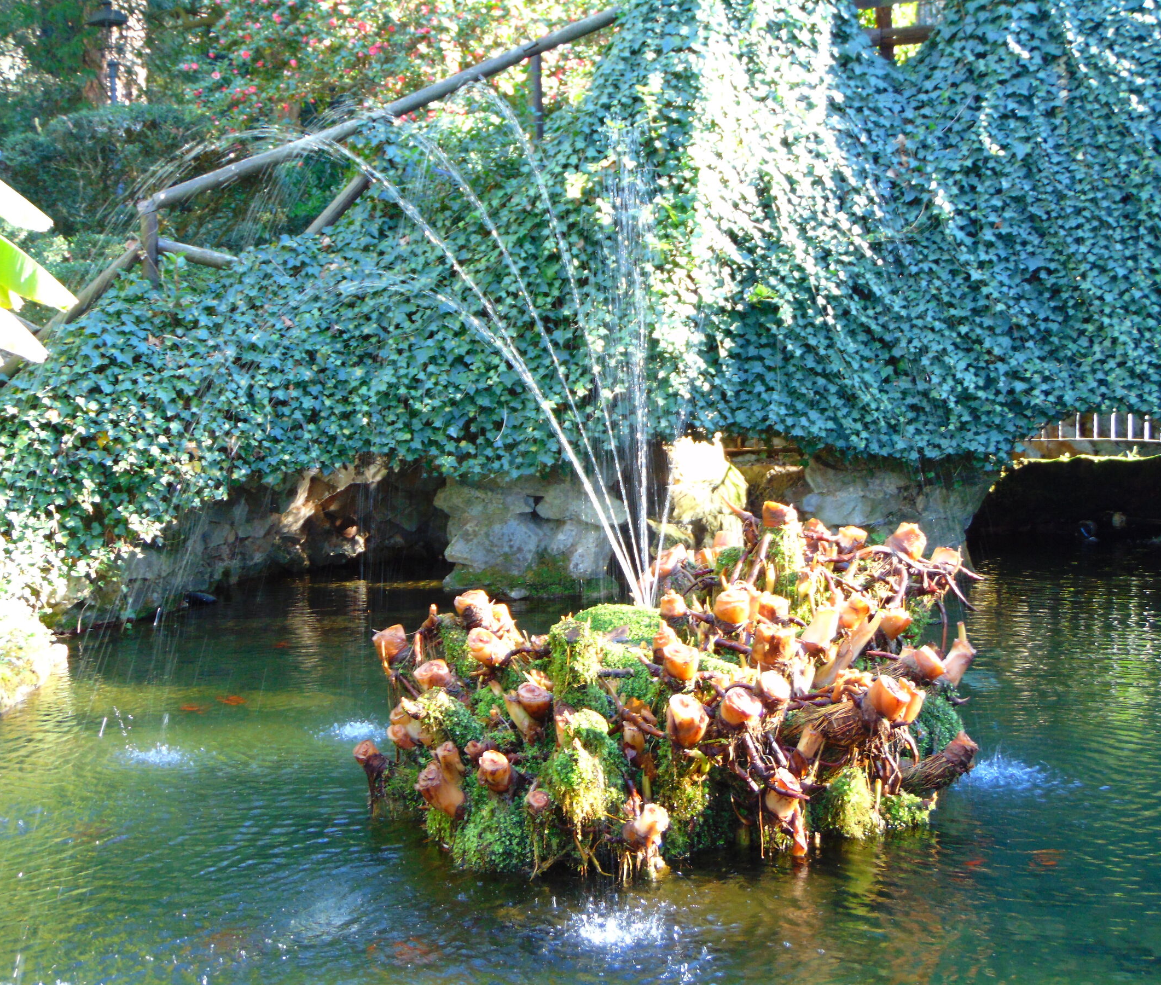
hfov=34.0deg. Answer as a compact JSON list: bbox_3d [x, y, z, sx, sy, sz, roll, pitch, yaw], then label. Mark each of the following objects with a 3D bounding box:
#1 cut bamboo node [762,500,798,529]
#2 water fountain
[{"bbox_3d":[0.584,0.066,5.550,0.100,0.085,0.100,0,3,0],"label":"cut bamboo node"},{"bbox_3d":[0.245,0.470,5.200,1.660,0.840,1.400,0,3,0],"label":"water fountain"}]

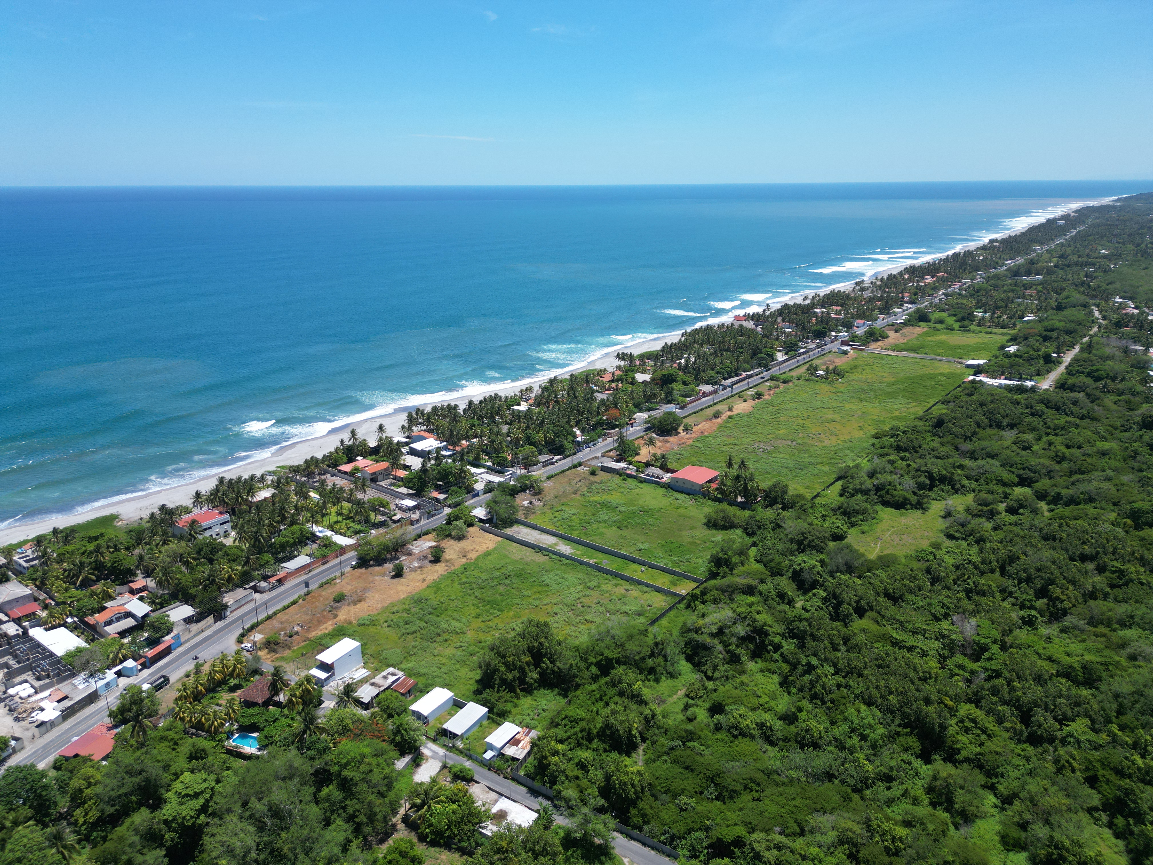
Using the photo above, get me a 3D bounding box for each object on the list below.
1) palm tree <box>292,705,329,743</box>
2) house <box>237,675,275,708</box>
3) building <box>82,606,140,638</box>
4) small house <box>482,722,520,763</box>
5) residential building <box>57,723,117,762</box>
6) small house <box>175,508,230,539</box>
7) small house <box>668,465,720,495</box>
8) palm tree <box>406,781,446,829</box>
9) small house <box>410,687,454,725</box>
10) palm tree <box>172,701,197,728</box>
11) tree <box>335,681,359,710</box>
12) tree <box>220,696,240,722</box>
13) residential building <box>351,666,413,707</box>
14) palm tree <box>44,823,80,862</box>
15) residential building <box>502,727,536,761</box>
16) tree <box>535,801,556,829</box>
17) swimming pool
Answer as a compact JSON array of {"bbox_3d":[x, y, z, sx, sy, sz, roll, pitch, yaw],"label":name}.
[{"bbox_3d":[-65.540,73.390,197.930,8.670,11.330,8.670,-7,19,-20],"label":"palm tree"},{"bbox_3d":[-85.640,70.050,219.520,8.080,4.830,12.020,7,19,22],"label":"house"},{"bbox_3d":[-144.980,59.660,252.590,12.320,5.120,9.950,12,21,34],"label":"building"},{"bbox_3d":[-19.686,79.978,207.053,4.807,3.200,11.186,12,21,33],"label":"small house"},{"bbox_3d":[-115.183,74.738,190.512,8.800,3.800,12.100,7,19,22],"label":"residential building"},{"bbox_3d":[-153.853,39.523,328.645,11.965,8.398,17.201,10,20,30],"label":"small house"},{"bbox_3d":[52.849,20.608,355.369,15.500,6.400,17.800,13,22,35],"label":"small house"},{"bbox_3d":[-31.802,79.202,169.358,7.700,7.300,7.700,0,18,0],"label":"palm tree"},{"bbox_3d":[-36.941,69.977,204.986,5.830,3.500,10.680,11,21,31],"label":"small house"},{"bbox_3d":[-99.500,72.880,204.330,6.700,8.670,6.700,-10,20,-28],"label":"palm tree"},{"bbox_3d":[-62.591,73.544,219.566,7.000,8.300,7.000,0,17,0],"label":"tree"},{"bbox_3d":[-91.880,74.709,211.762,5.400,11.000,5.400,0,17,0],"label":"tree"},{"bbox_3d":[-50.450,68.315,210.946,9.400,3.200,14.200,10,20,28],"label":"residential building"},{"bbox_3d":[-104.410,84.920,163.440,7.490,10.350,7.490,-14,22,-37],"label":"palm tree"},{"bbox_3d":[-12.860,74.831,190.255,4.800,2.900,10.300,10,20,28],"label":"residential building"},{"bbox_3d":[-6.632,86.463,179.628,4.900,7.200,4.900,0,17,0],"label":"tree"},{"bbox_3d":[-80.034,75.586,195.302,7.100,1.200,4.000,7,19,22],"label":"swimming pool"}]

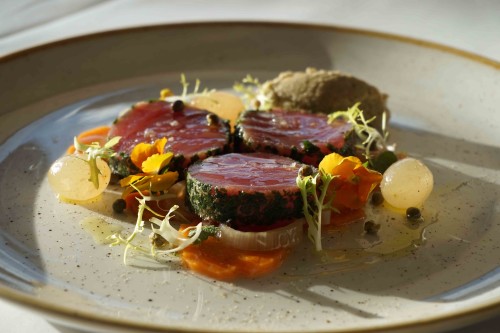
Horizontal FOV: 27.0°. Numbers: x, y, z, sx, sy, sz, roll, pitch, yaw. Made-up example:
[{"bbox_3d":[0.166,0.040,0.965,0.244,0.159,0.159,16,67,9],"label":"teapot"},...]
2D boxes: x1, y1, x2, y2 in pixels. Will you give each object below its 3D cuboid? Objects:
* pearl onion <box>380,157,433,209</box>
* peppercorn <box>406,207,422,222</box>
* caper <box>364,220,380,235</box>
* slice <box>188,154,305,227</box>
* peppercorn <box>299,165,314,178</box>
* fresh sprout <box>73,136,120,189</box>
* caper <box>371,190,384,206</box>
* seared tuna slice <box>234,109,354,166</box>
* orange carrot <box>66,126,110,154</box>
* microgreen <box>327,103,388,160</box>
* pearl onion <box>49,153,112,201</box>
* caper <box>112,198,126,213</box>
[{"bbox_3d":[0.061,0.006,0.403,0.019,0.019,0.019,1,25,0],"label":"pearl onion"},{"bbox_3d":[0.060,0.018,0.382,0.006,0.005,0.006,1,25,0],"label":"peppercorn"},{"bbox_3d":[0.044,0.022,0.373,0.006,0.005,0.006,1,25,0],"label":"caper"},{"bbox_3d":[-0.001,0.008,0.383,0.044,0.012,0.043,1,22,0],"label":"slice"},{"bbox_3d":[0.021,0.002,0.380,0.005,0.005,0.005,1,25,0],"label":"peppercorn"},{"bbox_3d":[-0.058,-0.002,0.394,0.018,0.018,0.013,1,25,0],"label":"fresh sprout"},{"bbox_3d":[0.048,0.012,0.394,0.005,0.005,0.005,1,25,0],"label":"caper"},{"bbox_3d":[0.017,-0.010,0.420,0.047,0.012,0.045,5,24,-2],"label":"seared tuna slice"},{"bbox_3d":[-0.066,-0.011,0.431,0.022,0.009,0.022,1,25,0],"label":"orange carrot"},{"bbox_3d":[0.043,-0.014,0.419,0.025,0.021,0.016,1,25,0],"label":"microgreen"},{"bbox_3d":[-0.064,0.004,0.393,0.024,0.017,0.021,1,25,0],"label":"pearl onion"},{"bbox_3d":[-0.050,0.015,0.397,0.005,0.005,0.005,1,25,0],"label":"caper"}]

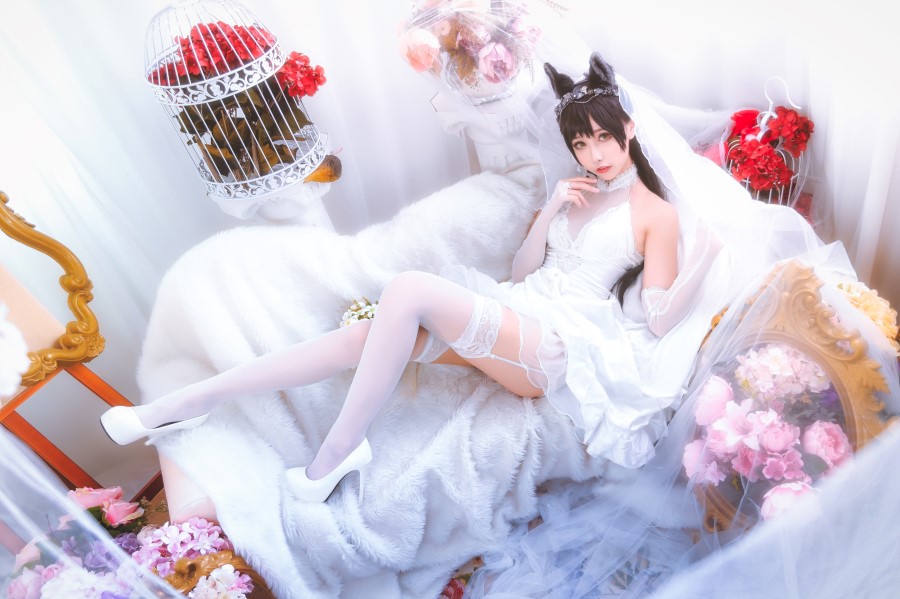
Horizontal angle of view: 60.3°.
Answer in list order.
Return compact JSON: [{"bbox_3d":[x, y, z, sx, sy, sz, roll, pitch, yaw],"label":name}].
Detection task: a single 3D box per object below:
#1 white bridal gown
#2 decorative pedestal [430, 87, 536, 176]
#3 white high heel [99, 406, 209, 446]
[{"bbox_3d":[0.280,0.030,1.670,0.560,0.550,0.420,8,40,12],"label":"white bridal gown"},{"bbox_3d":[0.195,-0.285,2.310,0.260,0.780,0.260,10,49,30],"label":"decorative pedestal"},{"bbox_3d":[-0.610,0.262,1.680,0.155,0.200,0.080,-30,72,21],"label":"white high heel"}]

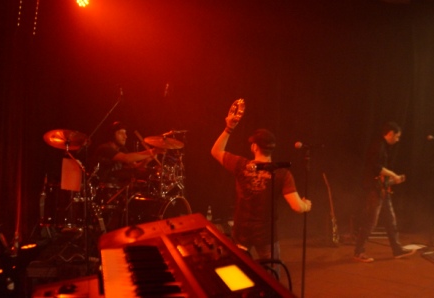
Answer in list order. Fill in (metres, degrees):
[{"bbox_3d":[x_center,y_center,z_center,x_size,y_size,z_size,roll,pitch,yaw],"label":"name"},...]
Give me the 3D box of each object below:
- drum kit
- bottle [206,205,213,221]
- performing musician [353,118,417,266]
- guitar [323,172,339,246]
[{"bbox_3d":[-1.020,0.387,5.457,1.250,1.200,1.600,3,6,28],"label":"drum kit"},{"bbox_3d":[-0.100,0.844,6.855,0.066,0.200,0.066,0,5,0],"label":"bottle"},{"bbox_3d":[2.043,0.519,6.373,0.700,1.700,0.540,1,5,10],"label":"performing musician"},{"bbox_3d":[1.532,0.804,7.002,0.090,1.000,0.330,-10,3,13],"label":"guitar"}]

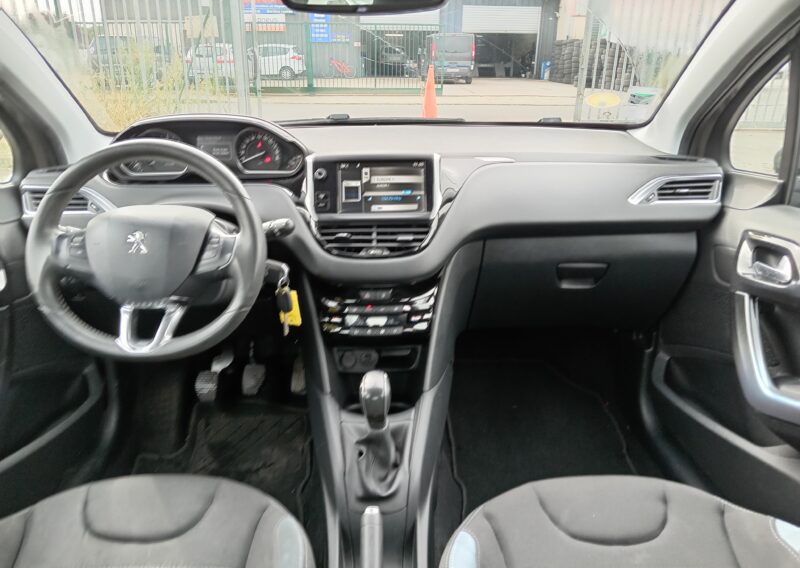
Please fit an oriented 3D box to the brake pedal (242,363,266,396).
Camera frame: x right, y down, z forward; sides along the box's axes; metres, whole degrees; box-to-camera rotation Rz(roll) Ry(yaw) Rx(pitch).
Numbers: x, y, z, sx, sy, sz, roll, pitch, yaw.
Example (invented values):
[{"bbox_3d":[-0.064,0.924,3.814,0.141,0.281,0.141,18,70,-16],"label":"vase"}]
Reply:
[{"bbox_3d":[-0.347,0.228,1.380,0.057,0.078,0.035,-1,-14,-3],"label":"brake pedal"}]

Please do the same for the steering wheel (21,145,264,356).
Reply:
[{"bbox_3d":[-0.371,-0.051,0.878,0.352,0.330,0.105,-1,-3,-3],"label":"steering wheel"}]

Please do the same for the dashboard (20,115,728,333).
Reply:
[{"bbox_3d":[-0.031,-0.159,1.224,1.390,0.390,0.540,-1,21,-3],"label":"dashboard"}]

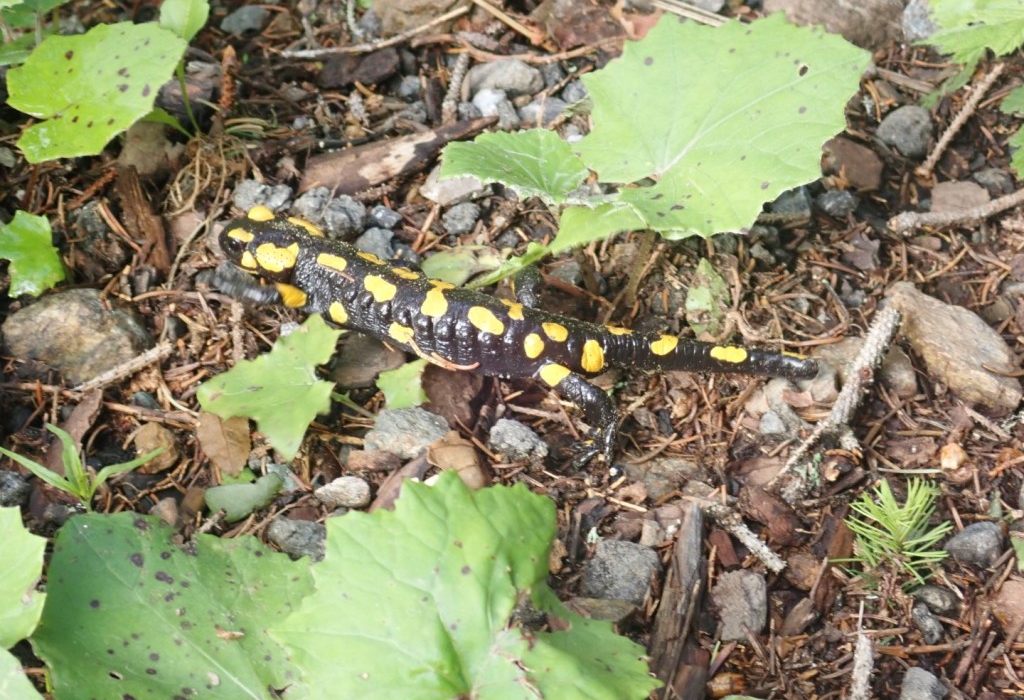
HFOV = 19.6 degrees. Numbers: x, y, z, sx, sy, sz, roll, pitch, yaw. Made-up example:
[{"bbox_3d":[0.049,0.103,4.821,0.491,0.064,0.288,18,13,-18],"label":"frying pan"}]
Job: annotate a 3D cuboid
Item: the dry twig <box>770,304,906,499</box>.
[{"bbox_3d":[0.101,0.016,0.878,0.016,0.014,0.080,22,55,17],"label":"dry twig"}]

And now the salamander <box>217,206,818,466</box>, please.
[{"bbox_3d":[-0.001,-0.008,0.773,0.164,0.029,0.062,9,45,9],"label":"salamander"}]

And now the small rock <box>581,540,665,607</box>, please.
[{"bbox_3d":[0.031,0.064,0.842,0.023,0.012,0.019,0,48,0],"label":"small rock"}]

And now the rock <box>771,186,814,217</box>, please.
[{"bbox_3d":[0.085,-0.045,0.895,0.015,0.009,0.011,0,47,0],"label":"rock"}]

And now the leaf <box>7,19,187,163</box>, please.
[{"bbox_3d":[-0.130,-0.083,0.920,0.067,0.018,0.051,-33,59,-23],"label":"leaf"}]

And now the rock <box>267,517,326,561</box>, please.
[{"bbox_3d":[-0.058,0.052,0.805,0.018,0.009,0.013,0,47,0],"label":"rock"}]

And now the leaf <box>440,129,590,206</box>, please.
[{"bbox_3d":[0.001,-0.055,0.886,0.046,0.013,0.027,0,47,0],"label":"leaf"}]

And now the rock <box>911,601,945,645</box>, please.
[{"bbox_3d":[0.117,0.077,0.834,0.007,0.007,0.014,-18,51,-16],"label":"rock"}]

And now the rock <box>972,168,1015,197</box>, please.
[{"bbox_3d":[0.155,-0.053,0.951,0.014,0.007,0.010,0,48,0],"label":"rock"}]

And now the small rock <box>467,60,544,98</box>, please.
[{"bbox_3d":[-0.002,-0.089,0.980,0.025,0.011,0.015,0,48,0],"label":"small rock"}]

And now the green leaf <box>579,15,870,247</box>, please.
[{"bbox_3d":[0.068,-0.074,0.920,0.101,0.020,0.091,-29,58,-21],"label":"green leaf"}]

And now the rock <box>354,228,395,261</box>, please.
[{"bbox_3d":[-0.043,-0.032,0.921,0.013,0.009,0.013,0,52,0],"label":"rock"}]

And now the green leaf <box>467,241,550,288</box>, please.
[{"bbox_3d":[-0.001,-0.025,0.870,0.027,0.009,0.013,-19,50,-17],"label":"green leaf"}]

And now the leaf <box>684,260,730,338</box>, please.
[{"bbox_3d":[0.061,-0.016,0.918,0.014,0.006,0.030,-4,48,-3],"label":"leaf"}]

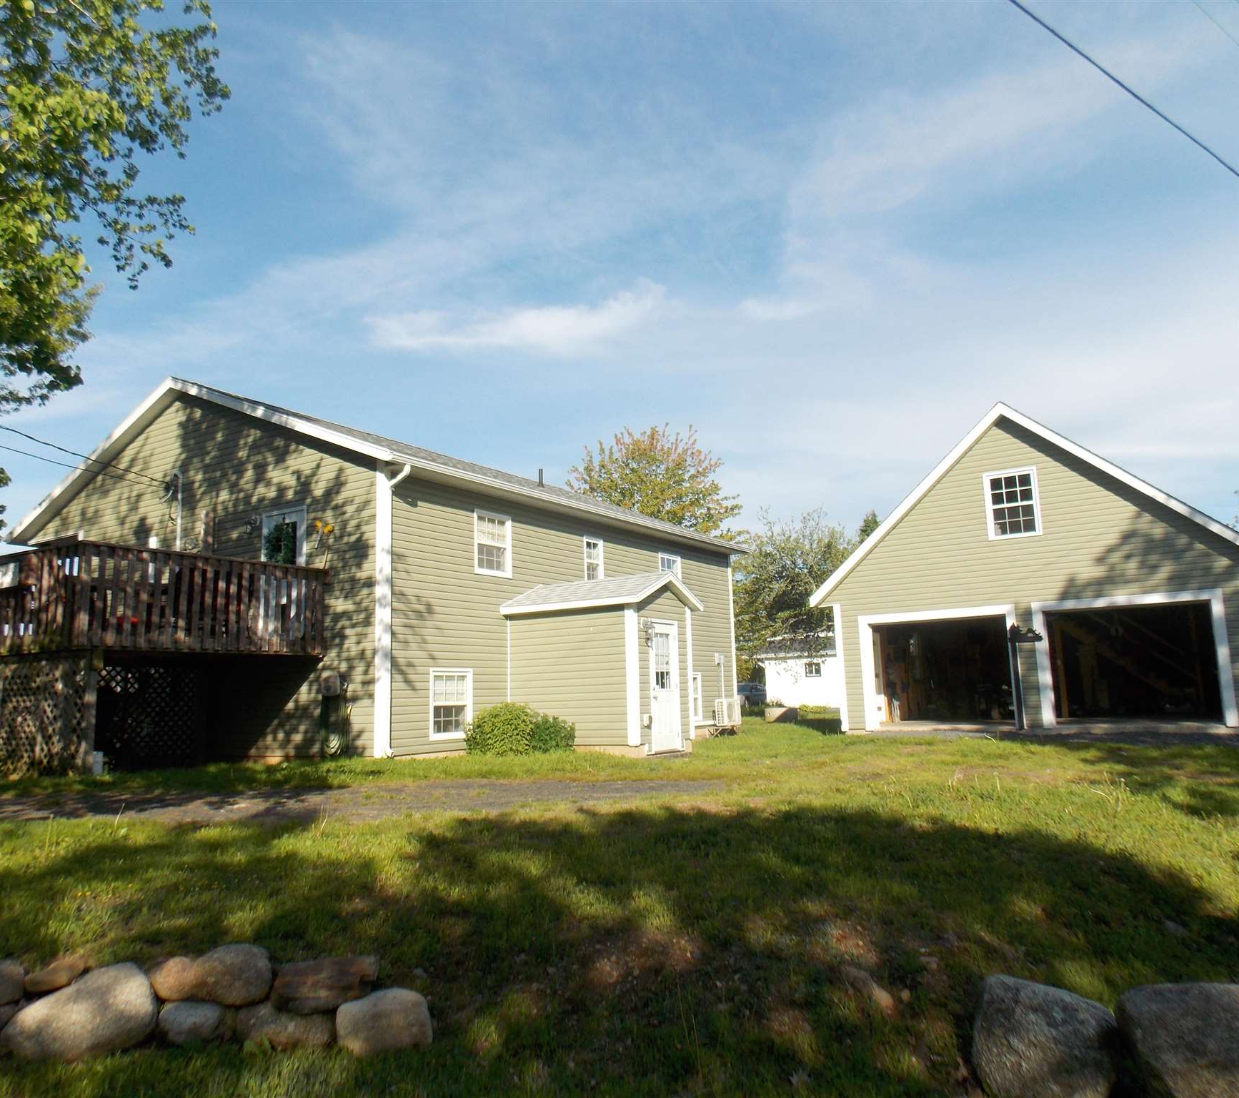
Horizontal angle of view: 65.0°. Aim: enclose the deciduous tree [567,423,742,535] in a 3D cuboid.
[{"bbox_3d":[1.416,0.647,32.224,6.300,9.918,6.300,-2,-9,0],"label":"deciduous tree"}]

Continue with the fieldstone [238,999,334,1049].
[{"bbox_3d":[-1.637,2.324,4.750,0.465,0.227,0.350,-2,-9,0],"label":"fieldstone"}]

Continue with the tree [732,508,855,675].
[{"bbox_3d":[6.596,1.963,31.471,5.600,6.759,5.600,-2,-9,0],"label":"tree"}]

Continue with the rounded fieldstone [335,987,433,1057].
[{"bbox_3d":[-1.127,2.271,4.660,0.456,0.302,0.380,-2,-9,0],"label":"rounded fieldstone"}]

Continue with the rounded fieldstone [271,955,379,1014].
[{"bbox_3d":[-1.451,2.145,4.800,0.531,0.259,0.360,-2,-9,0],"label":"rounded fieldstone"}]

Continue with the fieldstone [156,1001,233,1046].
[{"bbox_3d":[-2.070,2.319,4.750,0.339,0.200,0.300,-2,-9,0],"label":"fieldstone"}]

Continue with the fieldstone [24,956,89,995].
[{"bbox_3d":[-2.836,2.154,4.900,0.288,0.191,0.250,-2,-9,0],"label":"fieldstone"}]

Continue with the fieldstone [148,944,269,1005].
[{"bbox_3d":[-2.017,2.105,4.800,0.582,0.270,0.380,-2,-9,0],"label":"fieldstone"}]

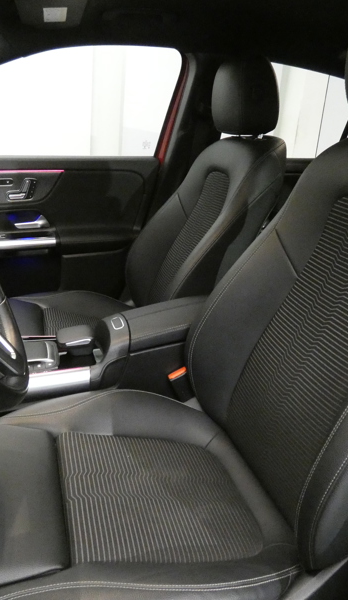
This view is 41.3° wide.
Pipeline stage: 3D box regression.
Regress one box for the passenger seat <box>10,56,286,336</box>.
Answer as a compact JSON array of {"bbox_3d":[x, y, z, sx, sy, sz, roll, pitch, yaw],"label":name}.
[{"bbox_3d":[-0.126,-0.193,1.391,0.788,1.040,0.535,0,19,-17],"label":"passenger seat"}]

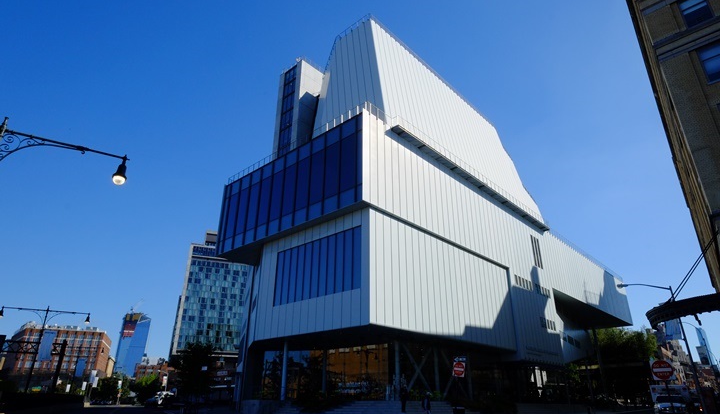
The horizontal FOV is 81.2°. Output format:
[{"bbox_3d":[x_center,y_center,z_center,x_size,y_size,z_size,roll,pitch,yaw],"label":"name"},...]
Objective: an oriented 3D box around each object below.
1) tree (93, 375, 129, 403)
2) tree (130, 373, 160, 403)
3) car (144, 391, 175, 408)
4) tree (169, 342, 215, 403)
[{"bbox_3d":[-36.832,26.842,62.064,4.537,3.454,4.537,13,-26,-26],"label":"tree"},{"bbox_3d":[-33.951,28.576,66.564,4.156,3.904,4.156,11,-26,-23],"label":"tree"},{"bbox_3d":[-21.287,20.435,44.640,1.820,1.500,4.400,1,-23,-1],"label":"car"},{"bbox_3d":[-14.976,15.030,37.414,3.602,5.714,3.602,9,-25,-18],"label":"tree"}]

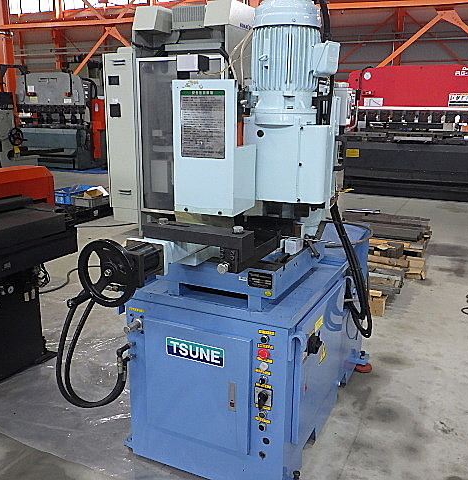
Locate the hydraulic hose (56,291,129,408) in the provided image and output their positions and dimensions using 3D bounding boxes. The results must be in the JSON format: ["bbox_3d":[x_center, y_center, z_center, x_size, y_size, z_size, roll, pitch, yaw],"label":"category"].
[{"bbox_3d":[-0.597,0.456,2.140,0.362,0.515,0.145,7,16,25],"label":"hydraulic hose"}]

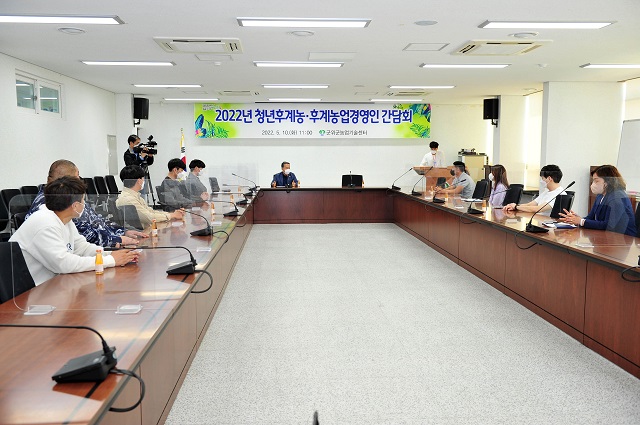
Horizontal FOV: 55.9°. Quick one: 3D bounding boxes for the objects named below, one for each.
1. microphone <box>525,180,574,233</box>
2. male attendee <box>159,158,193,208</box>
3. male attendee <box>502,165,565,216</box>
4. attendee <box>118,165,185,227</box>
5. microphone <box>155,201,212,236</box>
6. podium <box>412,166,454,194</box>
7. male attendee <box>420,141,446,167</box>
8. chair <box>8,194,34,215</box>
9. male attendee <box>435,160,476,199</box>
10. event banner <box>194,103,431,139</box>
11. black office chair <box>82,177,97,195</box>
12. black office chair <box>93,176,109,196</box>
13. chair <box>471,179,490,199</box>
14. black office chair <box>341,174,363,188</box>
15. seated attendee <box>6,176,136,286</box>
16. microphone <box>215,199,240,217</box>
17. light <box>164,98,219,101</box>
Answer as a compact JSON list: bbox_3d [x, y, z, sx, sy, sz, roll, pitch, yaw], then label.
[{"bbox_3d":[2.088,-0.060,5.517,0.440,0.450,0.130,0,5,-3],"label":"microphone"},{"bbox_3d":[-1.825,0.006,7.743,0.660,1.340,0.520,0,5,-3],"label":"male attendee"},{"bbox_3d":[2.760,0.048,7.763,0.870,1.320,0.540,1,6,5],"label":"male attendee"},{"bbox_3d":[-1.843,0.180,6.301,0.820,1.340,0.560,-2,6,-18],"label":"attendee"},{"bbox_3d":[-1.160,0.047,5.169,0.500,0.300,0.130,0,5,-3],"label":"microphone"},{"bbox_3d":[2.681,-0.460,13.798,1.120,1.160,0.600,0,6,-3],"label":"podium"},{"bbox_3d":[2.658,-0.777,14.064,0.550,1.720,0.380,1,5,5],"label":"male attendee"},{"bbox_3d":[-3.427,0.236,7.372,0.620,1.020,0.580,0,6,-3],"label":"chair"},{"bbox_3d":[2.439,-0.272,10.930,0.730,1.300,0.520,0,5,-3],"label":"male attendee"},{"bbox_3d":[-0.165,-2.180,14.374,5.680,0.835,0.020,0,5,-3],"label":"event banner"},{"bbox_3d":[-3.430,-0.019,9.710,0.630,1.020,0.600,0,5,-3],"label":"black office chair"},{"bbox_3d":[-3.611,-0.073,10.552,0.620,1.020,0.580,0,6,-3],"label":"black office chair"},{"bbox_3d":[2.403,-0.034,9.995,0.630,1.000,0.600,0,5,-3],"label":"chair"},{"bbox_3d":[0.726,-0.340,13.495,0.570,0.980,0.600,0,6,-3],"label":"black office chair"},{"bbox_3d":[-1.523,0.413,3.724,0.780,1.280,0.550,-1,5,-10],"label":"seated attendee"},{"bbox_3d":[-1.097,-0.059,7.056,0.340,0.200,0.120,0,6,0],"label":"microphone"},{"bbox_3d":[-2.990,-2.621,13.963,1.280,0.070,0.260,0,6,-3],"label":"light"}]

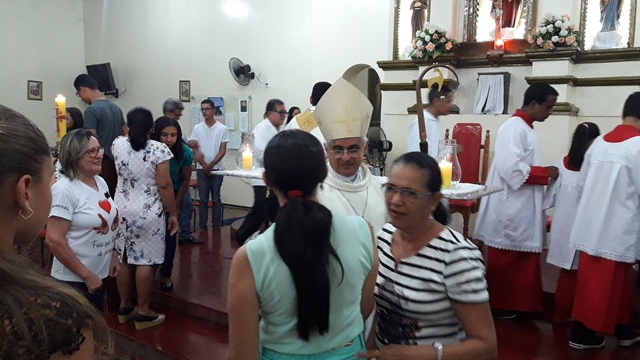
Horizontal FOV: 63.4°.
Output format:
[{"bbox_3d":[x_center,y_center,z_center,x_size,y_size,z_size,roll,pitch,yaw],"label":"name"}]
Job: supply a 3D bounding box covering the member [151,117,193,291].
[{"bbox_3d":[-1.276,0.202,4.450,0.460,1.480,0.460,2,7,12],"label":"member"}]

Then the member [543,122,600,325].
[{"bbox_3d":[1.893,0.313,3.850,0.450,1.460,0.360,4,8,29],"label":"member"}]

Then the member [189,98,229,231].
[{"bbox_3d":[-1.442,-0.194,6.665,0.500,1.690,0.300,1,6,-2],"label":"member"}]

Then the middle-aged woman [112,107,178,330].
[{"bbox_3d":[-1.364,0.277,4.000,0.500,1.670,0.420,4,8,25],"label":"middle-aged woman"}]

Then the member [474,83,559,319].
[{"bbox_3d":[1.424,0.168,3.761,0.540,1.700,0.500,3,7,15],"label":"member"}]

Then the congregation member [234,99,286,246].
[{"bbox_3d":[-0.684,-0.080,5.950,0.620,1.680,0.520,0,7,0],"label":"congregation member"}]

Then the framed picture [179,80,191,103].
[{"bbox_3d":[-2.464,-1.613,9.433,0.310,0.385,0.030,6,9,35],"label":"framed picture"}]

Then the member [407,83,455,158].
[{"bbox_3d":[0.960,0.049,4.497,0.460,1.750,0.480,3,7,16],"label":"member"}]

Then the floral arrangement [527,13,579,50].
[{"bbox_3d":[2.489,-1.590,5.543,0.490,0.370,0.340,5,8,33],"label":"floral arrangement"}]

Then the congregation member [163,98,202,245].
[{"bbox_3d":[-1.608,-0.107,6.100,0.480,1.680,0.500,0,7,-6],"label":"congregation member"}]

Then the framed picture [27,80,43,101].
[{"bbox_3d":[-6.088,-1.906,11.059,0.030,0.430,0.330,5,8,33],"label":"framed picture"}]

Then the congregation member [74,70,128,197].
[{"bbox_3d":[-2.110,-0.105,5.000,0.400,1.820,0.500,5,9,34],"label":"congregation member"}]

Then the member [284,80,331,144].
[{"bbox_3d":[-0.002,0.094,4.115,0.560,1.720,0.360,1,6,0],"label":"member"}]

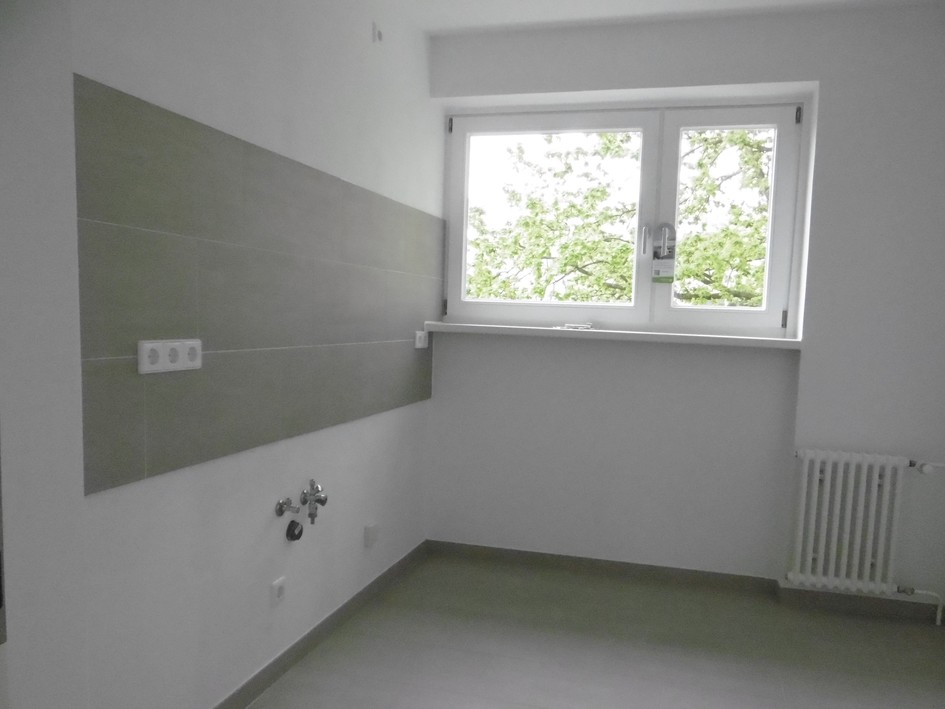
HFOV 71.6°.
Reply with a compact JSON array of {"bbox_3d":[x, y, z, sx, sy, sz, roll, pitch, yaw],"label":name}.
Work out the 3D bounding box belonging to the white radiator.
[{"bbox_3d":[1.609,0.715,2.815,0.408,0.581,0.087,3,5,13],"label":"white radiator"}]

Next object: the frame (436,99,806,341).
[{"bbox_3d":[0.680,-0.659,3.227,1.673,1.051,0.087,3,5,13],"label":"frame"}]

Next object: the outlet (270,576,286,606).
[{"bbox_3d":[-0.642,0.792,2.182,0.014,0.079,0.079,3,5,19],"label":"outlet"}]

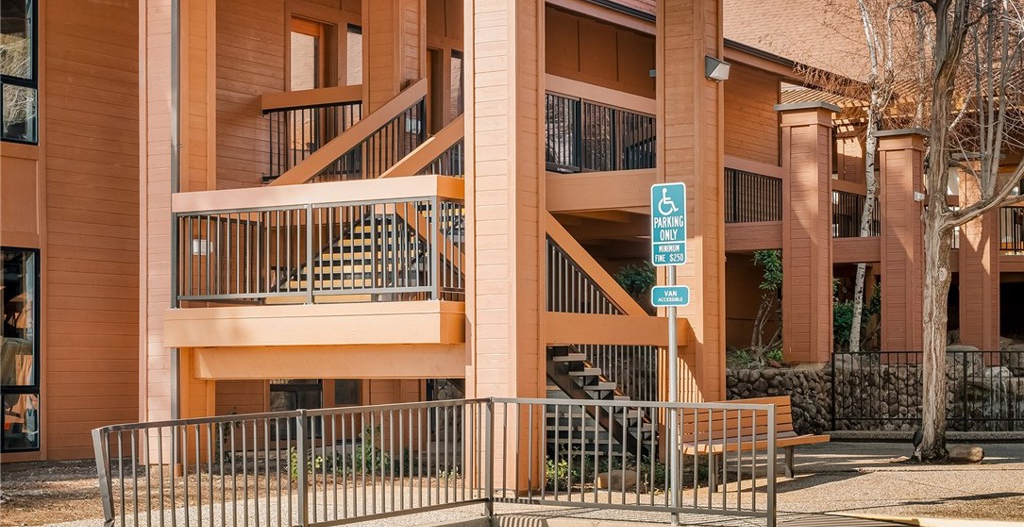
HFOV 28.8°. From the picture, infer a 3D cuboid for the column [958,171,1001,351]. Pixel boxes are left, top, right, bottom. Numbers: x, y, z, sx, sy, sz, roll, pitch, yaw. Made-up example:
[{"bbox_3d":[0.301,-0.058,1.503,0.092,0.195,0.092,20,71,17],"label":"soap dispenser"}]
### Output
[{"bbox_3d":[7.934,0.028,33.765,0.540,3.304,0.540,-2,-3,32],"label":"column"}]

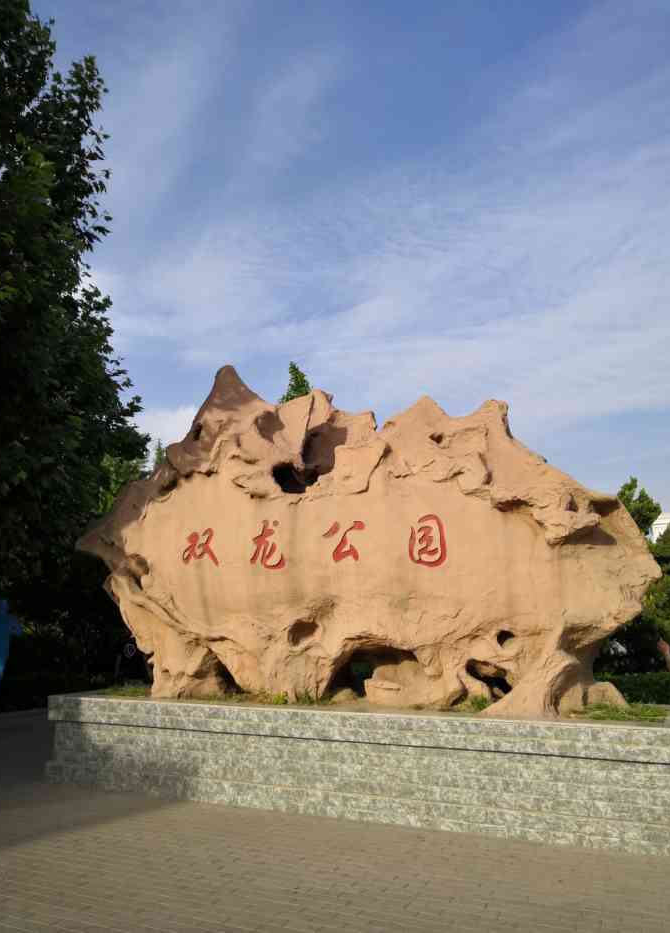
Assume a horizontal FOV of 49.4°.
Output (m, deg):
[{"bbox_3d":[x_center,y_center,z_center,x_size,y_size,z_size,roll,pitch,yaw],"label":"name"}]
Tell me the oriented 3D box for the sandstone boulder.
[{"bbox_3d":[-0.123,0.573,7.575,6.350,3.600,1.500,-6,-13,24],"label":"sandstone boulder"}]

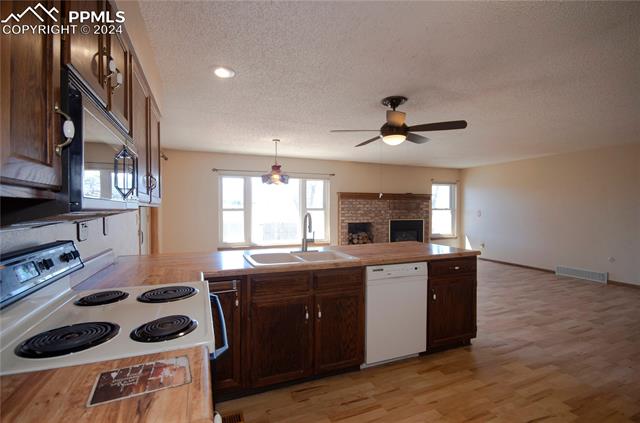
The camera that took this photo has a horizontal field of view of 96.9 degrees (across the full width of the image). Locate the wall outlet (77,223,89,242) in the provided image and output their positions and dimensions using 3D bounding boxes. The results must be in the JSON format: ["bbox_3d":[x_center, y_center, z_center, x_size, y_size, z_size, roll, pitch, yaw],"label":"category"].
[{"bbox_3d":[-1.395,0.121,1.665,0.020,0.115,0.105,0,0,-21],"label":"wall outlet"}]

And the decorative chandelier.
[{"bbox_3d":[-0.709,-0.789,4.579,0.460,0.720,0.460,0,0,-21],"label":"decorative chandelier"}]

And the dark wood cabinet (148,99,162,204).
[{"bbox_3d":[-1.379,-0.413,2.067,0.320,0.750,0.420,0,0,-21],"label":"dark wood cabinet"}]

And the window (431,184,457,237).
[{"bbox_3d":[3.367,-0.030,7.723,0.870,1.430,0.120,0,0,-21],"label":"window"}]

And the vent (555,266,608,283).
[{"bbox_3d":[4.950,1.184,5.392,0.050,0.185,0.800,0,0,-21],"label":"vent"}]

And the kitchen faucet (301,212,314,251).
[{"bbox_3d":[-0.083,0.196,2.587,0.130,0.365,0.200,0,0,-21],"label":"kitchen faucet"}]

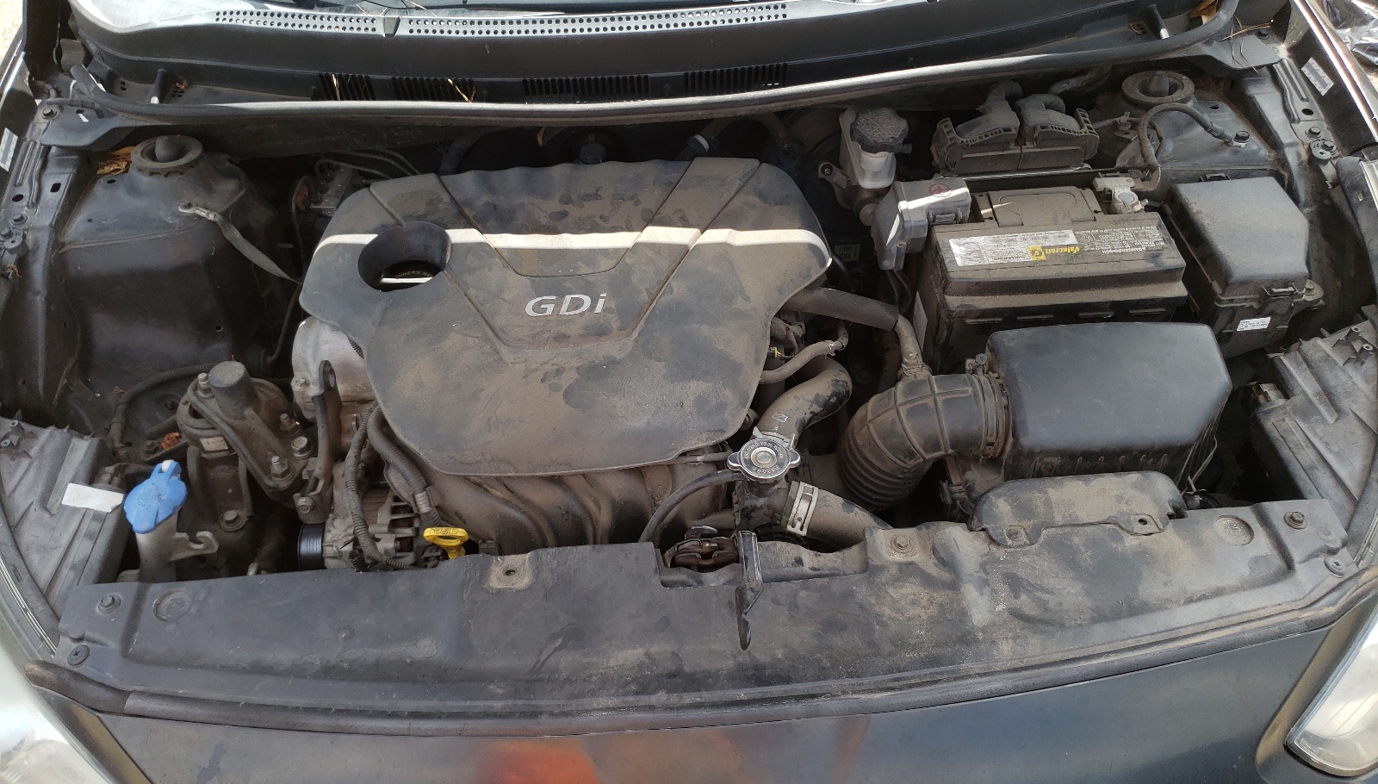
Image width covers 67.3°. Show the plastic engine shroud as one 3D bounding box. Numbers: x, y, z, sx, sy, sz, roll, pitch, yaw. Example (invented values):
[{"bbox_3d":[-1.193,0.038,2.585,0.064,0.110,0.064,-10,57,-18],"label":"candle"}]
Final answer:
[{"bbox_3d":[-0.126,-0.075,1.051,0.515,0.085,0.375,-4,53,-1],"label":"plastic engine shroud"}]

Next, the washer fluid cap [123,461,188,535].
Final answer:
[{"bbox_3d":[-0.498,0.102,0.970,0.052,0.032,0.060,6,47,9],"label":"washer fluid cap"}]

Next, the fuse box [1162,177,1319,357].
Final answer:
[{"bbox_3d":[0.599,-0.128,1.132,0.125,0.120,0.195,-1,46,2],"label":"fuse box"}]

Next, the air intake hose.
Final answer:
[{"bbox_3d":[0.214,0.055,1.012,0.160,0.125,0.110,-4,46,-1],"label":"air intake hose"}]

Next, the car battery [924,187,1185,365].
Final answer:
[{"bbox_3d":[0.379,-0.107,1.149,0.242,0.190,0.175,-5,46,-2],"label":"car battery"}]

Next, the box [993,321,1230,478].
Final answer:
[{"bbox_3d":[0.397,0.045,1.000,0.215,0.140,0.165,-4,46,-1],"label":"box"}]

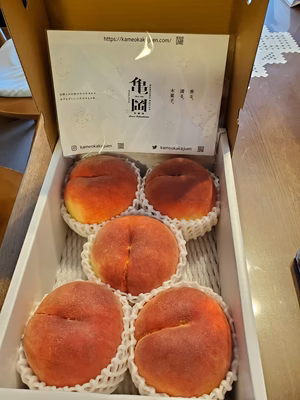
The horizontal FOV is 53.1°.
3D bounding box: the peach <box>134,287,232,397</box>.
[{"bbox_3d":[0.031,0.131,0.287,0.092,0.085,0.092,1,55,4],"label":"peach"}]

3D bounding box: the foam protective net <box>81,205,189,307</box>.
[{"bbox_3d":[-0.014,0.075,0.347,0.110,0.067,0.110,1,55,4],"label":"foam protective net"}]

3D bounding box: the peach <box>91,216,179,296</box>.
[{"bbox_3d":[-0.015,0.064,0.332,0.096,0.088,0.096,1,55,4],"label":"peach"}]

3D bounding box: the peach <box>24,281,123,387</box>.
[{"bbox_3d":[-0.072,0.128,0.292,0.094,0.087,0.094,1,55,4],"label":"peach"}]

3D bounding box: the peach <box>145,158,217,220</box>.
[{"bbox_3d":[0.039,-0.010,0.385,0.091,0.084,0.091,1,55,4],"label":"peach"}]

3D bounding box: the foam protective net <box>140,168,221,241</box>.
[{"bbox_3d":[0.040,0.003,0.404,0.102,0.065,0.102,1,55,4],"label":"foam protective net"}]

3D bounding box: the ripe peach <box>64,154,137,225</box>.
[{"bbox_3d":[-0.062,-0.012,0.389,0.095,0.087,0.095,1,55,4],"label":"ripe peach"}]

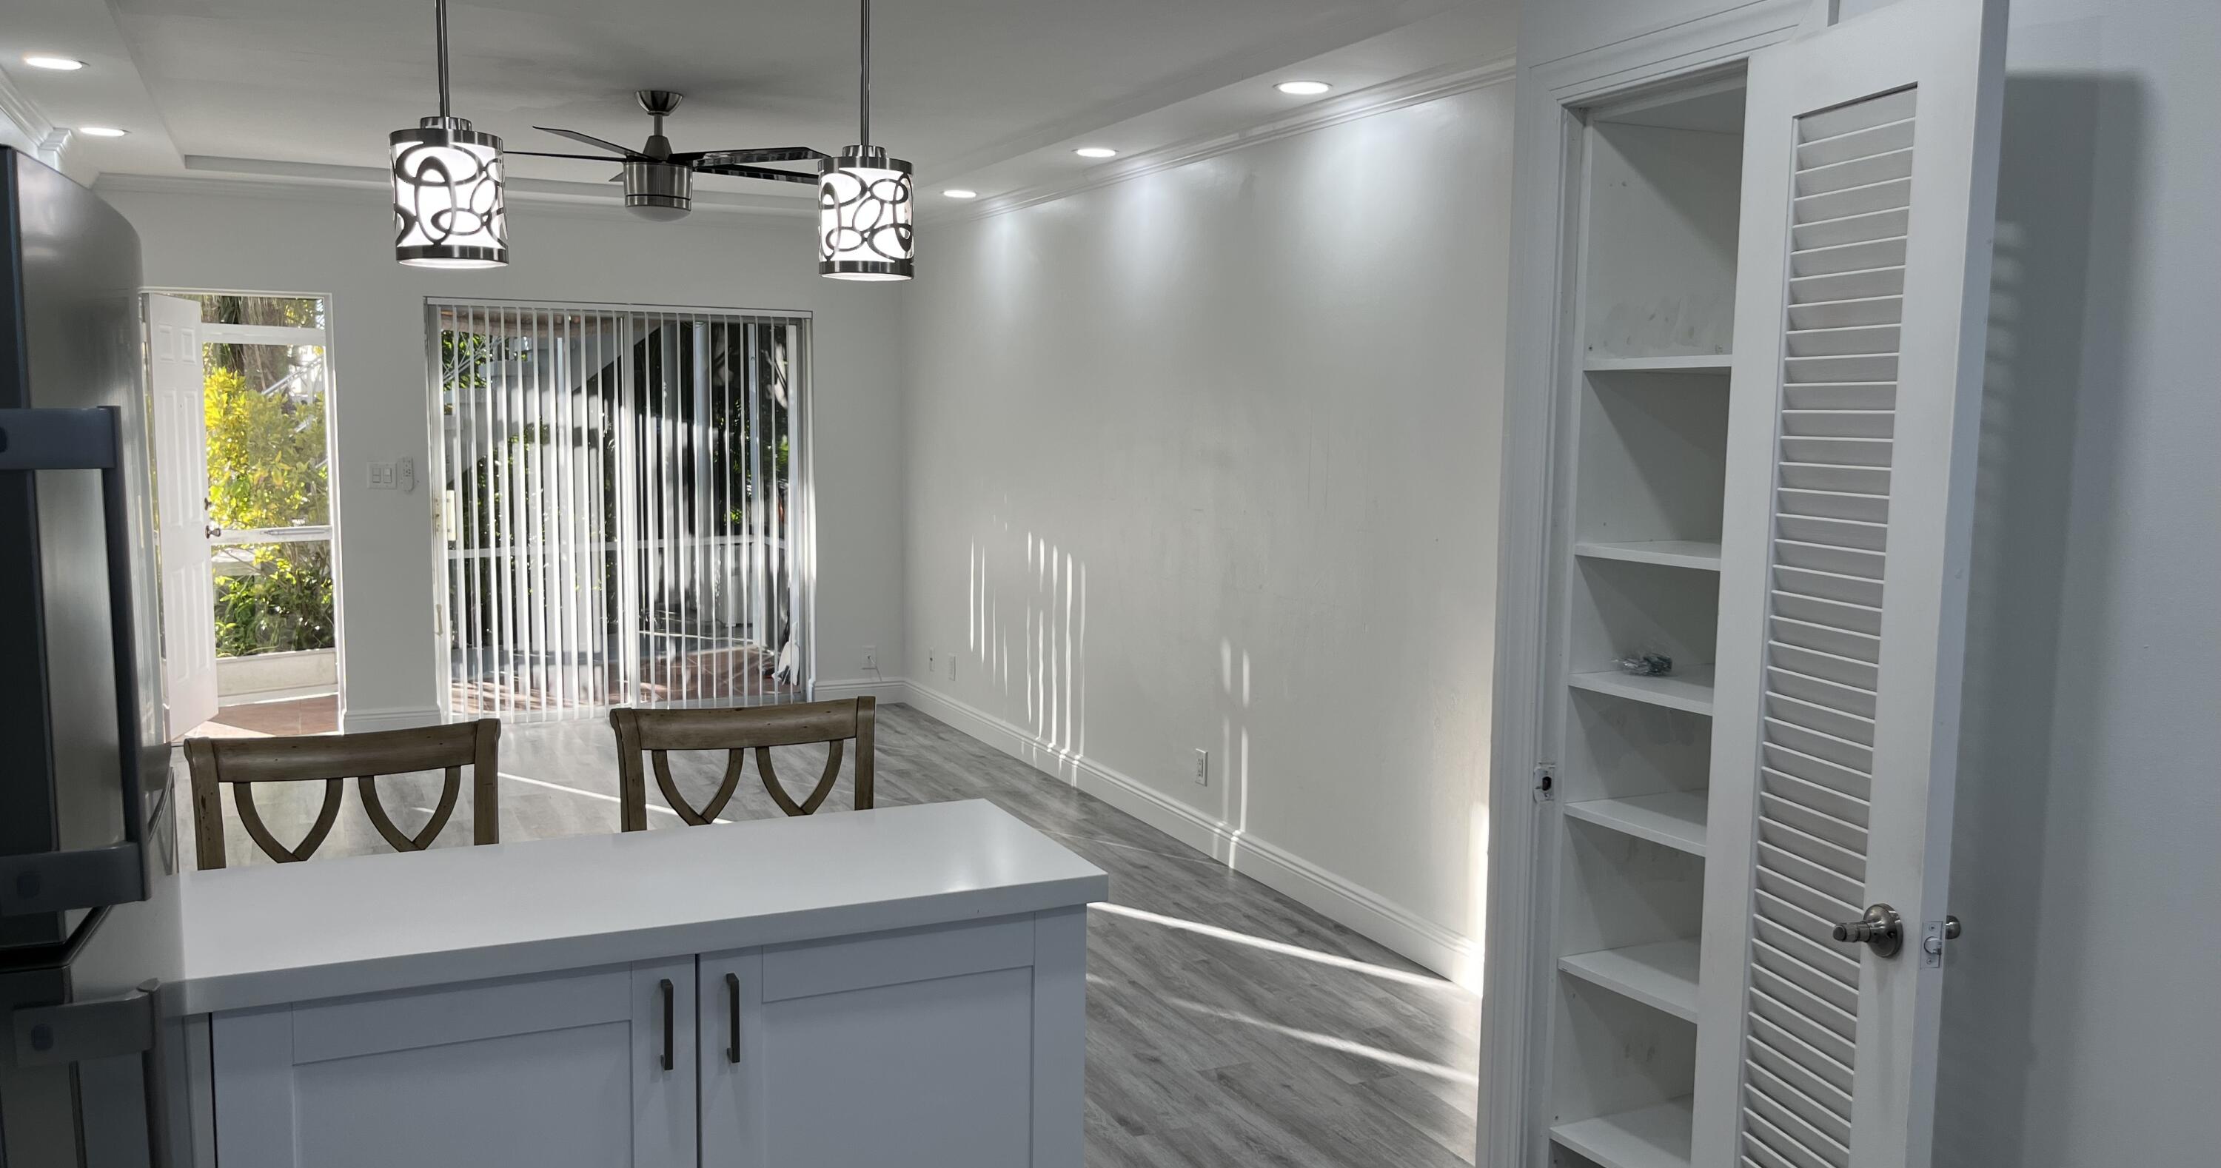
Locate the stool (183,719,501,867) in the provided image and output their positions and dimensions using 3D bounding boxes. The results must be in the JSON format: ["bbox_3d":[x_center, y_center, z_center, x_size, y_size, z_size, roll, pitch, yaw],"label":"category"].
[{"bbox_3d":[-1.173,0.766,2.607,0.470,1.015,0.530,-2,6,-22],"label":"stool"}]

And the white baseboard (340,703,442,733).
[{"bbox_3d":[-3.362,0.649,7.808,0.430,0.130,0.020,-2,6,-25],"label":"white baseboard"}]

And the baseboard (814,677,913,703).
[{"bbox_3d":[-1.319,0.580,8.773,0.500,0.130,0.020,-2,6,-25],"label":"baseboard"}]

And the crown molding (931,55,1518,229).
[{"bbox_3d":[0.043,-1.539,6.236,0.070,0.070,5.270,-2,6,-25],"label":"crown molding"}]

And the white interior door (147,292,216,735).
[{"bbox_3d":[-4.343,-0.319,7.800,0.045,2.010,0.690,0,6,-11],"label":"white interior door"}]

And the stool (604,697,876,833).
[{"bbox_3d":[-0.586,0.746,2.885,0.470,1.015,0.530,-2,6,-22],"label":"stool"}]

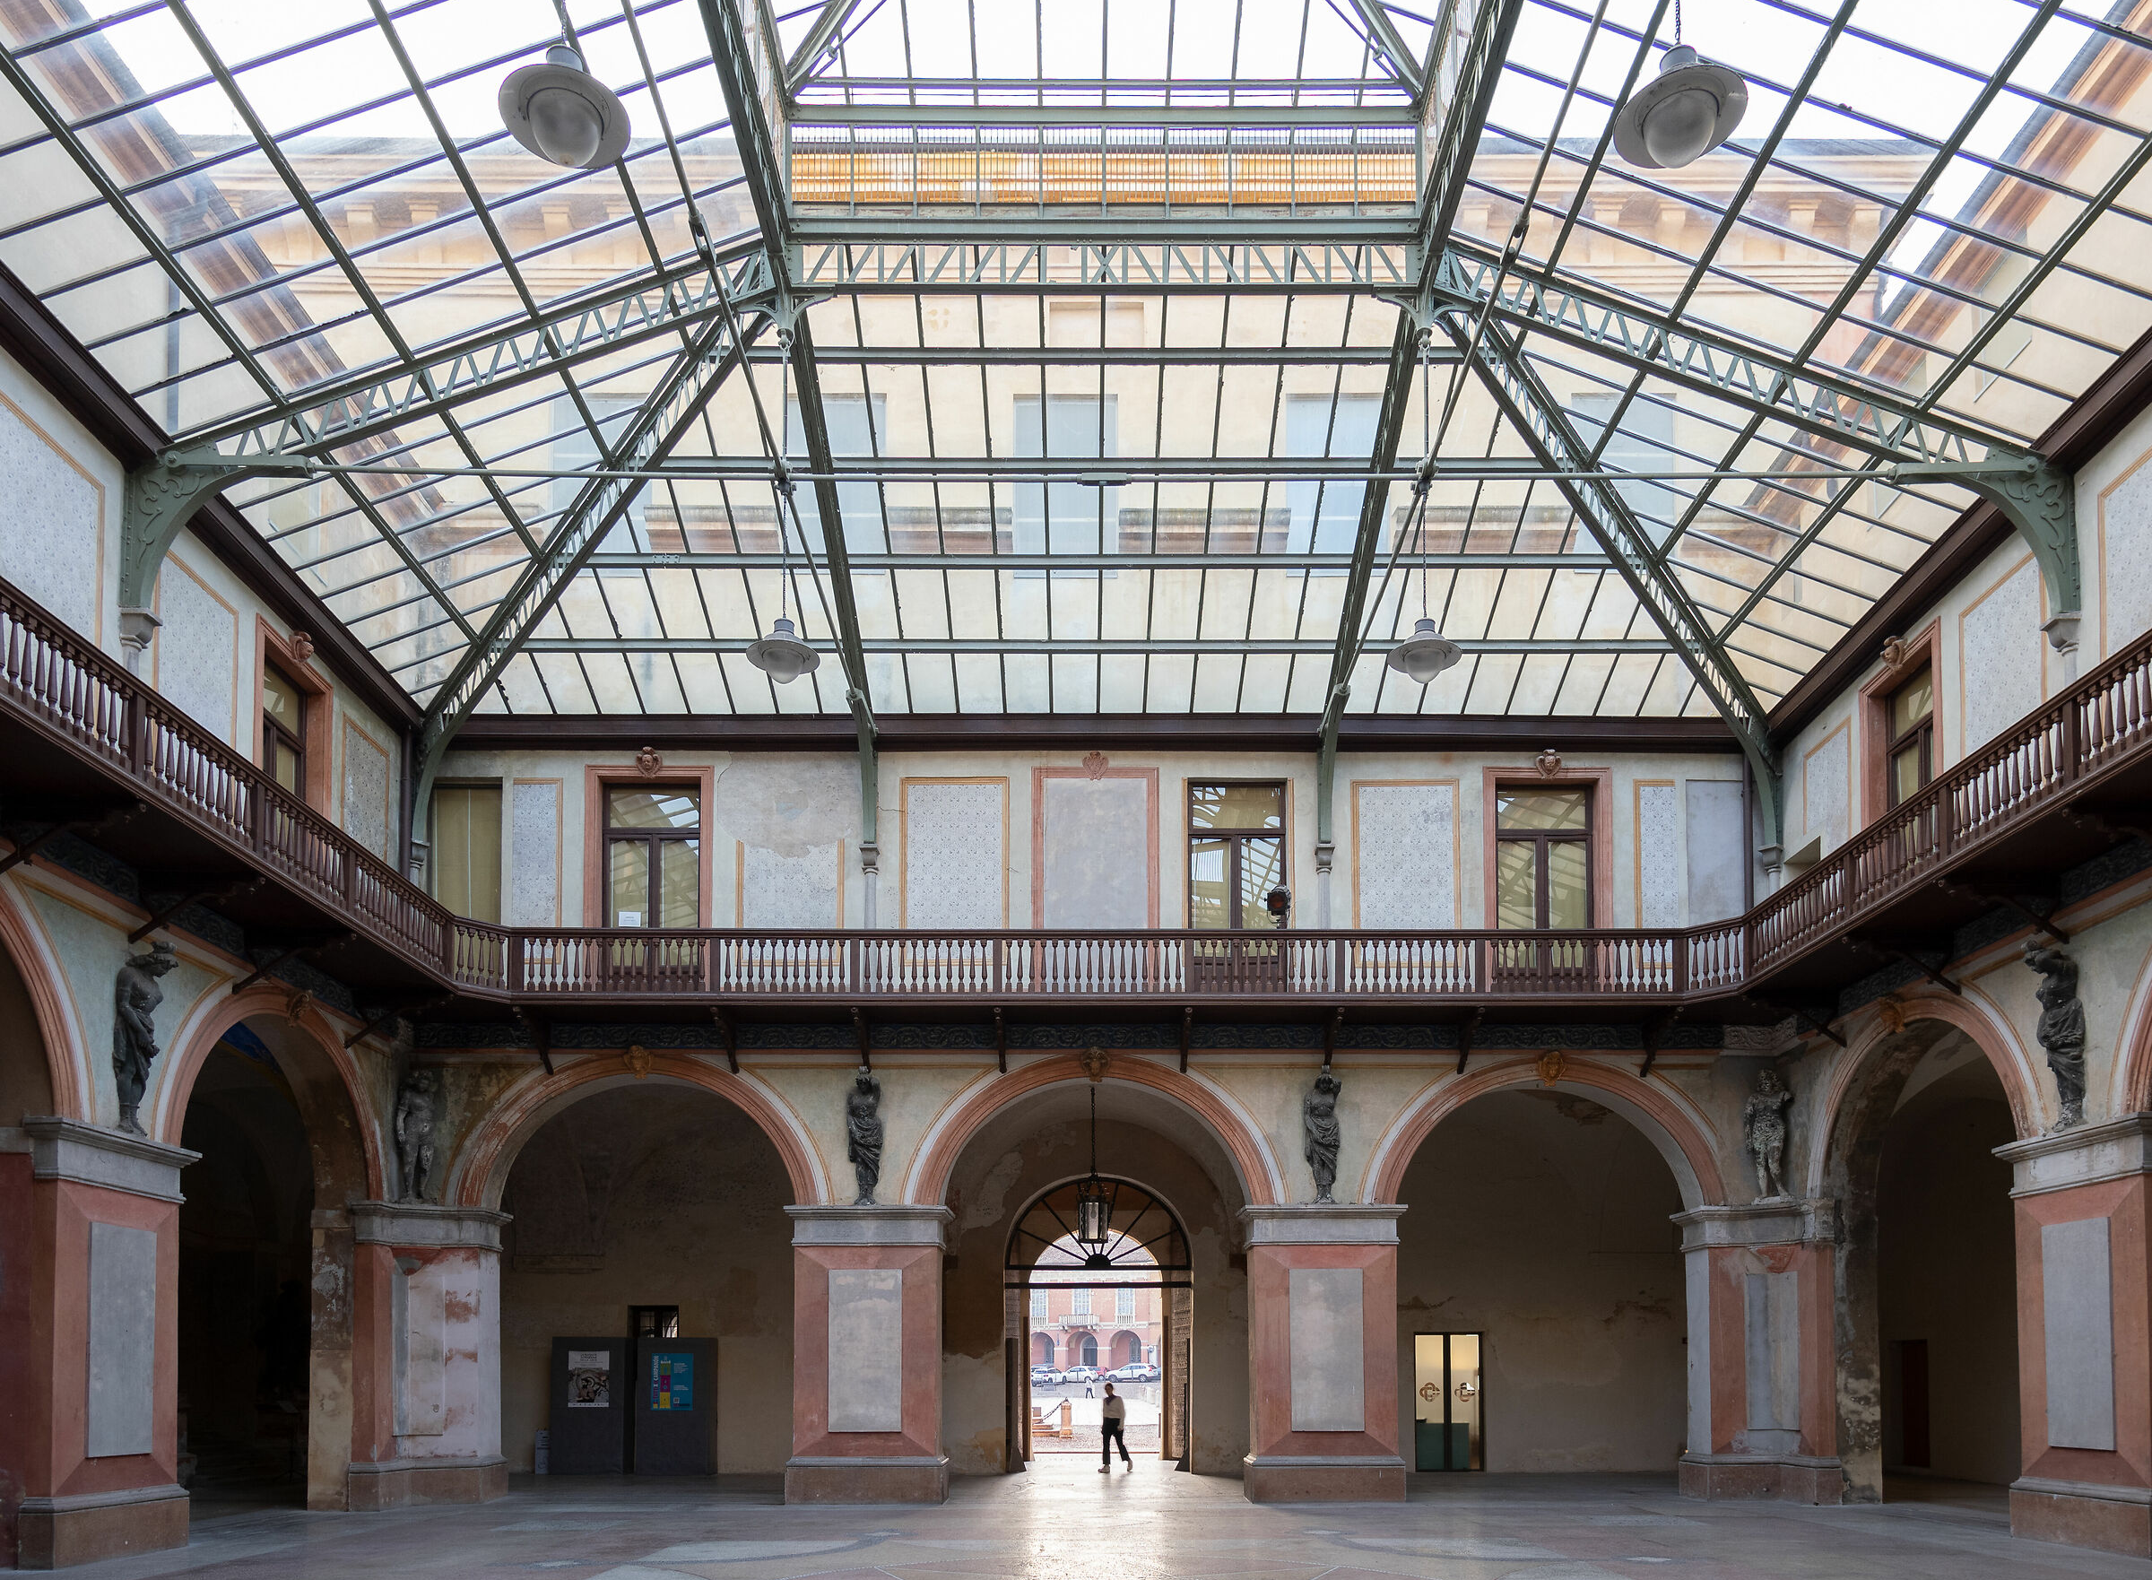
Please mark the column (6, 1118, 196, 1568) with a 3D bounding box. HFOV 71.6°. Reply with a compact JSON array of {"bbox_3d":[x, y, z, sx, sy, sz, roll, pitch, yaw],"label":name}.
[{"bbox_3d":[-9.750,5.420,14.500,1.200,4.100,2.300,0,-3,0],"label":"column"}]

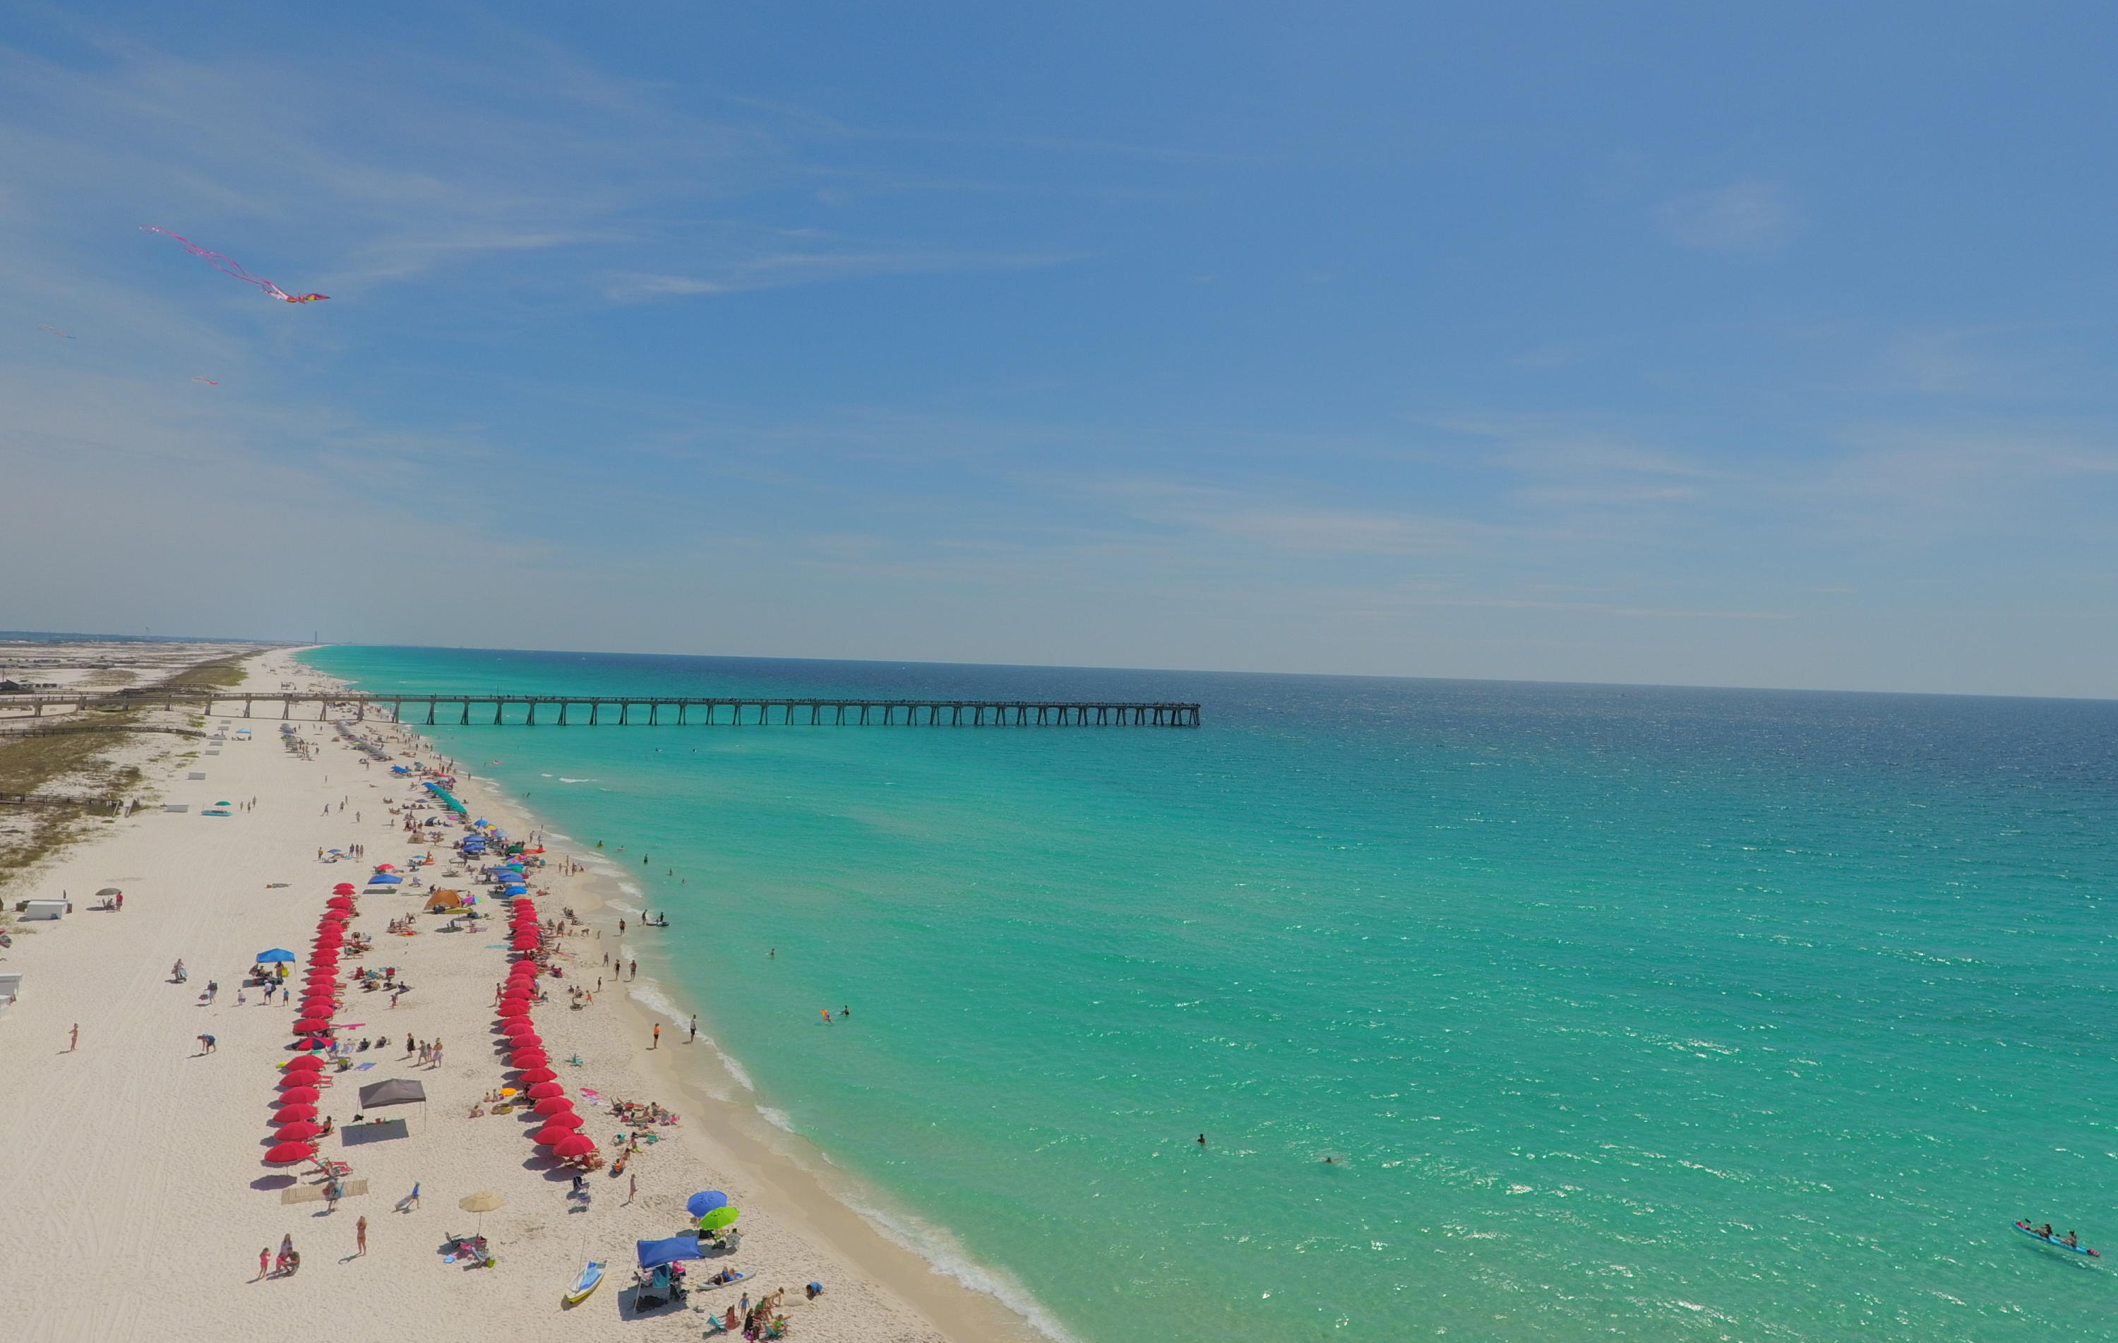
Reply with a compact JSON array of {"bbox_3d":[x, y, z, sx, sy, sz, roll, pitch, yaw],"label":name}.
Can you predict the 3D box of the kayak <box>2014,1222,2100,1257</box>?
[{"bbox_3d":[49.313,28.065,60.515,0.780,0.380,3.600,2,0,-29],"label":"kayak"}]

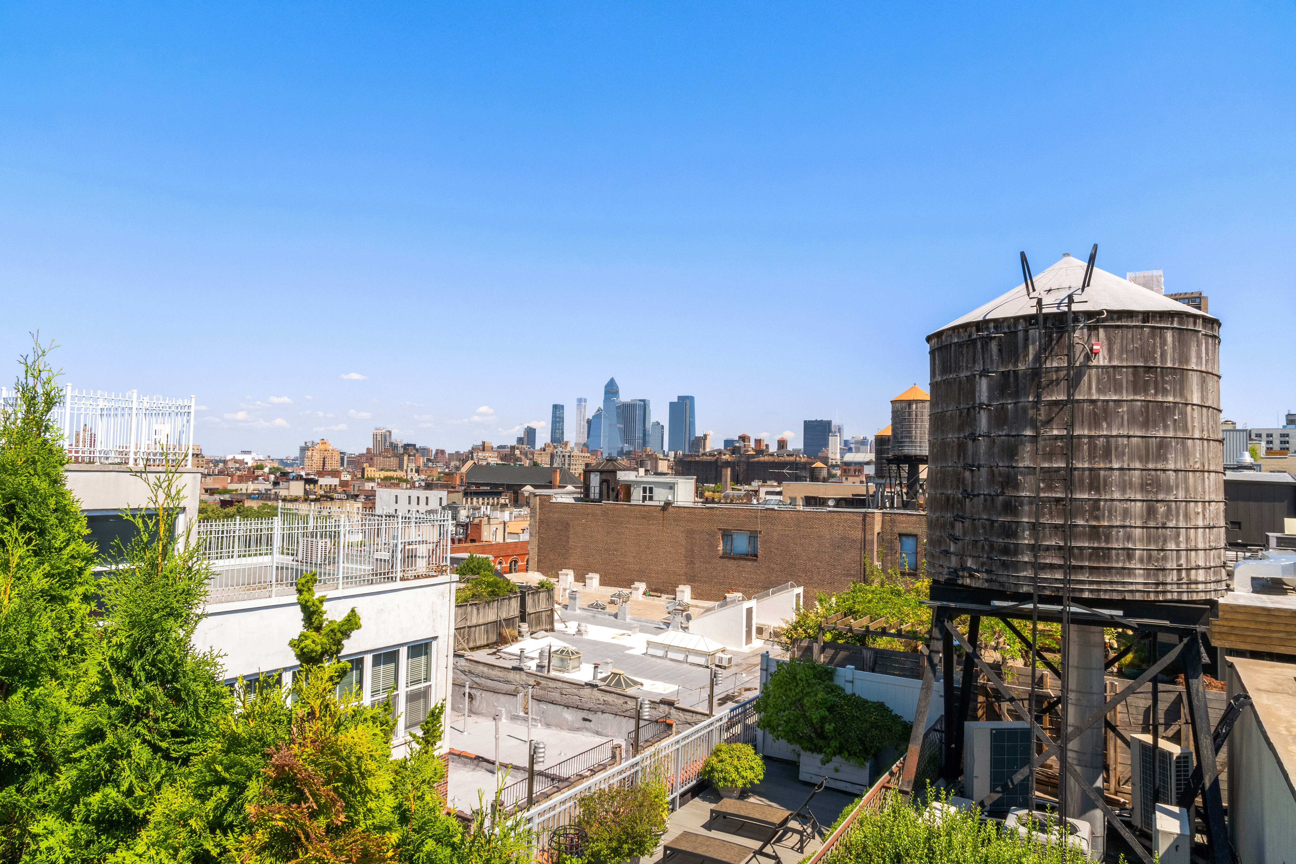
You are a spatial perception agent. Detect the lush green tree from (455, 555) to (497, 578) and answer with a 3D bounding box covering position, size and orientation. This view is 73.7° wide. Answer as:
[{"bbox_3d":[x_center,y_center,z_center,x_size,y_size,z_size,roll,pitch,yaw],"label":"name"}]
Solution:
[{"bbox_3d":[-10.590,8.265,53.000,2.400,1.800,2.300,1,-3,0],"label":"lush green tree"}]

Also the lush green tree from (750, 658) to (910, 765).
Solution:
[{"bbox_3d":[3.215,4.937,15.200,2.800,1.600,1.500,0,-3,31],"label":"lush green tree"}]

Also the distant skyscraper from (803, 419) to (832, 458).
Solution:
[{"bbox_3d":[575.238,71.408,2939.775,88.000,226.000,45.000,0,-3,25],"label":"distant skyscraper"}]

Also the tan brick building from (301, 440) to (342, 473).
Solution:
[{"bbox_3d":[-357.337,37.270,943.659,37.000,58.000,32.000,3,-3,-22],"label":"tan brick building"}]

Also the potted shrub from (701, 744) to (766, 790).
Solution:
[{"bbox_3d":[1.387,5.611,14.350,1.030,0.840,1.030,1,-3,0],"label":"potted shrub"}]

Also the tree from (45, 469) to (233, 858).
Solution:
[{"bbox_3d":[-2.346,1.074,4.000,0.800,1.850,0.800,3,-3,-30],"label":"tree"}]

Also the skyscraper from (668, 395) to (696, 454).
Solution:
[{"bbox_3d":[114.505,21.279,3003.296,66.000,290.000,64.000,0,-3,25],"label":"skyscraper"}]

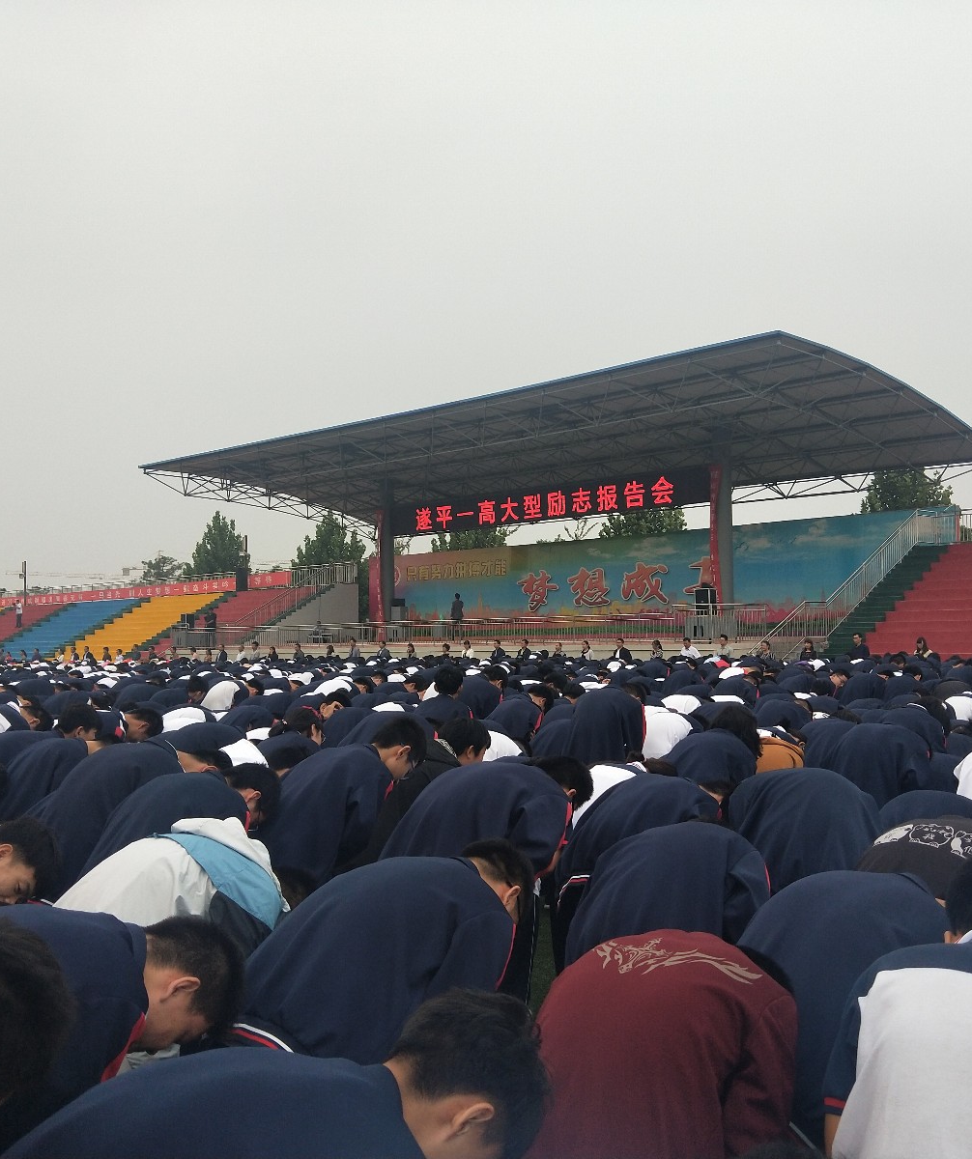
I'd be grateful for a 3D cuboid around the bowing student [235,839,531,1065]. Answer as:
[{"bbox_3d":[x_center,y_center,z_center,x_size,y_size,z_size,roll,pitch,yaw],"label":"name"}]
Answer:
[{"bbox_3d":[-0.220,1.225,2.644,0.500,1.110,0.830,-3,-5,42],"label":"bowing student"}]

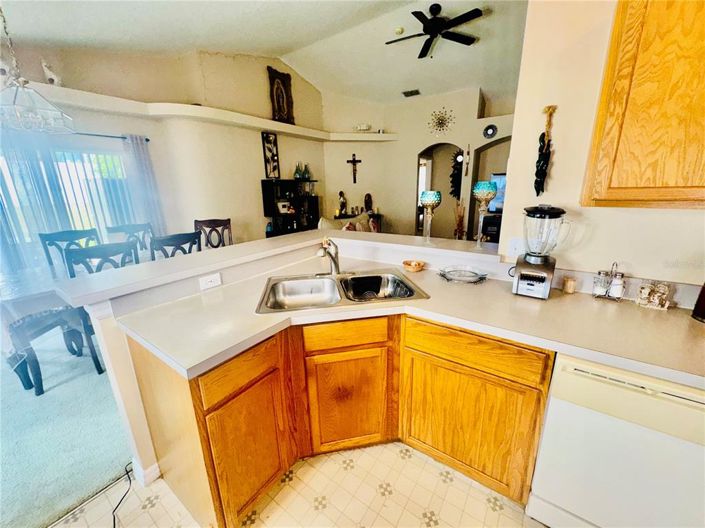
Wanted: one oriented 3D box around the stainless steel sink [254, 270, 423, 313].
[{"bbox_3d":[-0.065,0.217,1.653,0.840,0.190,0.550,-4,15,-8],"label":"stainless steel sink"}]

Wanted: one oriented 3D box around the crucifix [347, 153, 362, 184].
[{"bbox_3d":[0.054,-2.214,6.649,0.330,0.635,0.050,-4,15,-8],"label":"crucifix"}]

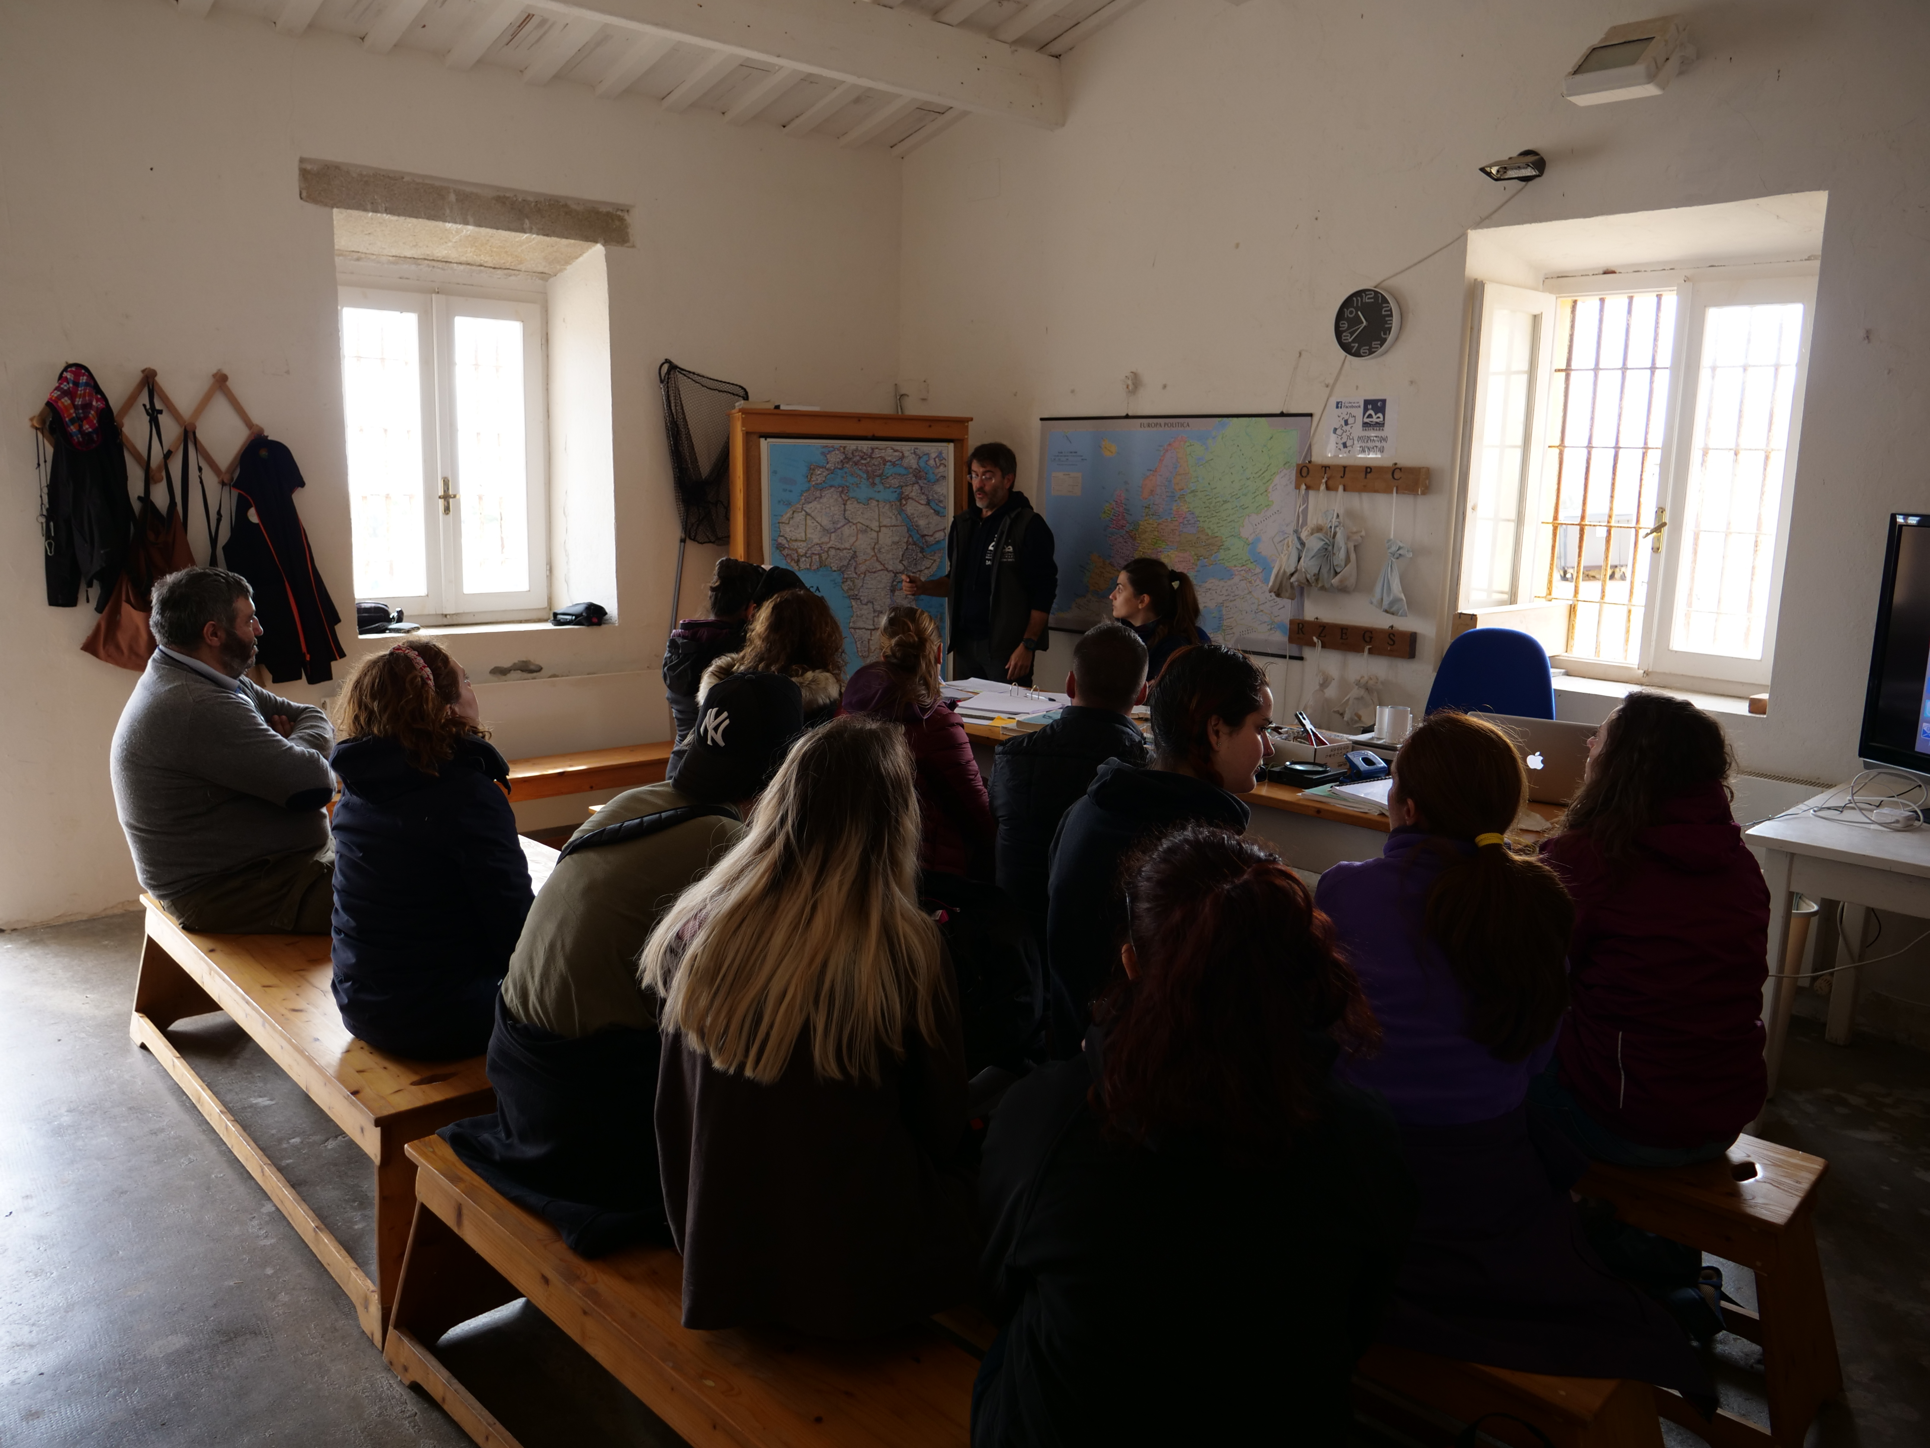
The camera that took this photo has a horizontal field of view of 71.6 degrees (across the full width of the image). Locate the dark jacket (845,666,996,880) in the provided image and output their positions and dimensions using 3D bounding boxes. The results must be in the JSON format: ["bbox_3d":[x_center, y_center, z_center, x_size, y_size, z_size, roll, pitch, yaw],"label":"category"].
[{"bbox_3d":[-0.123,0.154,3.750,0.500,0.660,0.380,6,11,25],"label":"dark jacket"}]

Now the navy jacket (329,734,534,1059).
[{"bbox_3d":[-1.128,0.348,2.865,0.442,0.658,0.373,8,12,31],"label":"navy jacket"}]

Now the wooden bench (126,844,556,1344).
[{"bbox_3d":[-1.582,0.815,3.283,0.383,0.432,1.807,-8,14,-43],"label":"wooden bench"}]

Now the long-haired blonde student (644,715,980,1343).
[{"bbox_3d":[-0.123,0.610,2.176,0.500,1.330,0.720,5,11,20],"label":"long-haired blonde student"}]

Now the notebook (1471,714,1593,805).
[{"bbox_3d":[1.728,0.099,3.987,0.360,0.250,0.280,7,12,28],"label":"notebook"}]

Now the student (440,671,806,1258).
[{"bbox_3d":[-0.486,0.570,2.344,0.570,1.306,0.825,8,12,32],"label":"student"}]

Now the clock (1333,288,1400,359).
[{"bbox_3d":[1.461,-1.464,4.887,0.260,0.260,0.049,11,14,43],"label":"clock"}]

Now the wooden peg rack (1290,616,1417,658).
[{"bbox_3d":[1.460,-0.321,5.074,0.530,0.098,0.044,11,14,43],"label":"wooden peg rack"}]

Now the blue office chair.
[{"bbox_3d":[1.574,0.300,4.441,0.589,1.169,0.589,11,14,43],"label":"blue office chair"}]

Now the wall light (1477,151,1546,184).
[{"bbox_3d":[1.869,-1.892,4.548,0.170,0.100,0.190,11,14,42],"label":"wall light"}]

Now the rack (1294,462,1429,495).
[{"bbox_3d":[1.514,-0.937,5.145,0.510,0.092,0.045,11,14,42],"label":"rack"}]

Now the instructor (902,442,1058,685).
[{"bbox_3d":[0.045,-0.235,5.498,0.580,1.800,0.500,8,12,31],"label":"instructor"}]

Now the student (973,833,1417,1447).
[{"bbox_3d":[0.257,0.715,1.628,0.530,1.311,0.805,4,11,12],"label":"student"}]

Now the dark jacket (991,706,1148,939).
[{"bbox_3d":[0.288,0.268,3.463,0.462,0.658,0.393,5,11,20],"label":"dark jacket"}]

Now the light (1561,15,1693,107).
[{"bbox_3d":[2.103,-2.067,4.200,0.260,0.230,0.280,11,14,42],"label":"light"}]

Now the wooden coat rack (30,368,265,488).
[{"bbox_3d":[-2.933,-1.080,4.840,0.720,0.400,0.080,-7,13,-37],"label":"wooden coat rack"}]

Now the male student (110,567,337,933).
[{"bbox_3d":[-1.886,0.272,3.677,0.750,1.380,0.560,-5,12,-31],"label":"male student"}]

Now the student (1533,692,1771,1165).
[{"bbox_3d":[1.238,0.567,2.681,0.470,1.290,0.700,2,10,4],"label":"student"}]

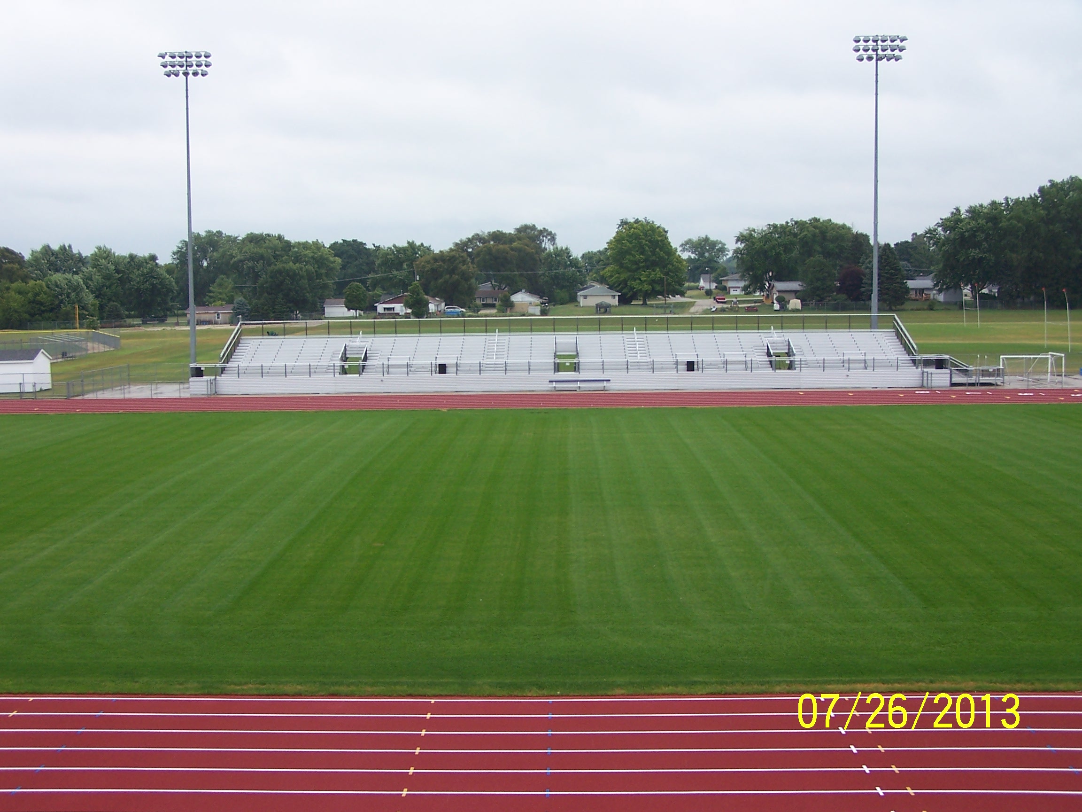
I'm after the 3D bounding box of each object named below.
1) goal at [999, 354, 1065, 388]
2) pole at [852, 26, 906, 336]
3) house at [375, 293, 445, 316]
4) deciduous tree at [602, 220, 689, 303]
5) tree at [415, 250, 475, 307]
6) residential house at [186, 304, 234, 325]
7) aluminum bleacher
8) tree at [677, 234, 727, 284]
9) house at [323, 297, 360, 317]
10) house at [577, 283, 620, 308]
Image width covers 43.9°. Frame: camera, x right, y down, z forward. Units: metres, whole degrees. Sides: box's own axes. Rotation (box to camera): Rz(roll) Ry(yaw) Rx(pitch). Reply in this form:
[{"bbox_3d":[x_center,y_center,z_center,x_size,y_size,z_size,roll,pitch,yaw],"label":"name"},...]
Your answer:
[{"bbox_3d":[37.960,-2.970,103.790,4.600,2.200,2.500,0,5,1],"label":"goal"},{"bbox_3d":[27.760,-16.320,110.670,4.500,27.900,1.200,0,5,1],"label":"pole"},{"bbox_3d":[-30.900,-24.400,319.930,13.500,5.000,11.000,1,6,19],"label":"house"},{"bbox_3d":[28.380,-39.490,368.870,22.800,23.700,22.000,0,5,1],"label":"deciduous tree"},{"bbox_3d":[-25.920,-34.190,361.270,15.200,15.400,14.800,0,5,1],"label":"tree"},{"bbox_3d":[-64.120,-18.090,265.300,9.800,3.900,7.000,0,5,1],"label":"residential house"},{"bbox_3d":[2.160,-3.940,104.750,53.000,4.800,8.600,0,5,1],"label":"aluminum bleacher"},{"bbox_3d":[65.100,-58.260,539.030,20.300,20.500,19.500,0,5,1],"label":"tree"},{"bbox_3d":[-43.390,-21.680,297.290,8.200,4.000,7.200,0,5,1],"label":"house"},{"bbox_3d":[14.950,-28.560,349.730,10.800,5.200,10.000,0,5,1],"label":"house"}]

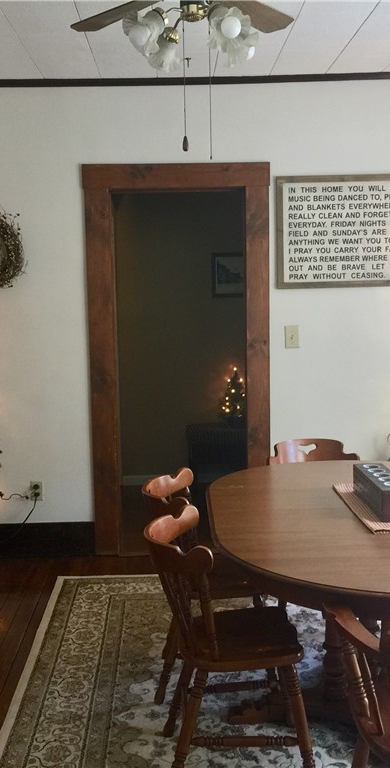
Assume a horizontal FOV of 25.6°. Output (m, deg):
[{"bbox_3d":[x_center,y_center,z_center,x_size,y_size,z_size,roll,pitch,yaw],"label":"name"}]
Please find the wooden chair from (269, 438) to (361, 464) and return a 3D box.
[{"bbox_3d":[0.547,0.679,3.750,0.590,0.800,0.550,-1,6,-1],"label":"wooden chair"}]

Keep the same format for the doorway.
[{"bbox_3d":[-0.084,-0.119,4.816,1.020,2.165,0.140,-1,6,-1],"label":"doorway"}]

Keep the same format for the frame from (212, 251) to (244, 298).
[{"bbox_3d":[0.345,-0.823,6.506,0.440,0.339,0.030,-1,6,-1],"label":"frame"}]

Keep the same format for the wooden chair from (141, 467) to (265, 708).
[{"bbox_3d":[0.067,0.749,3.255,0.500,0.790,0.470,-1,6,-1],"label":"wooden chair"}]

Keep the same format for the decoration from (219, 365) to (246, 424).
[{"bbox_3d":[0.302,0.089,6.430,0.240,0.470,0.230,-1,6,-1],"label":"decoration"}]

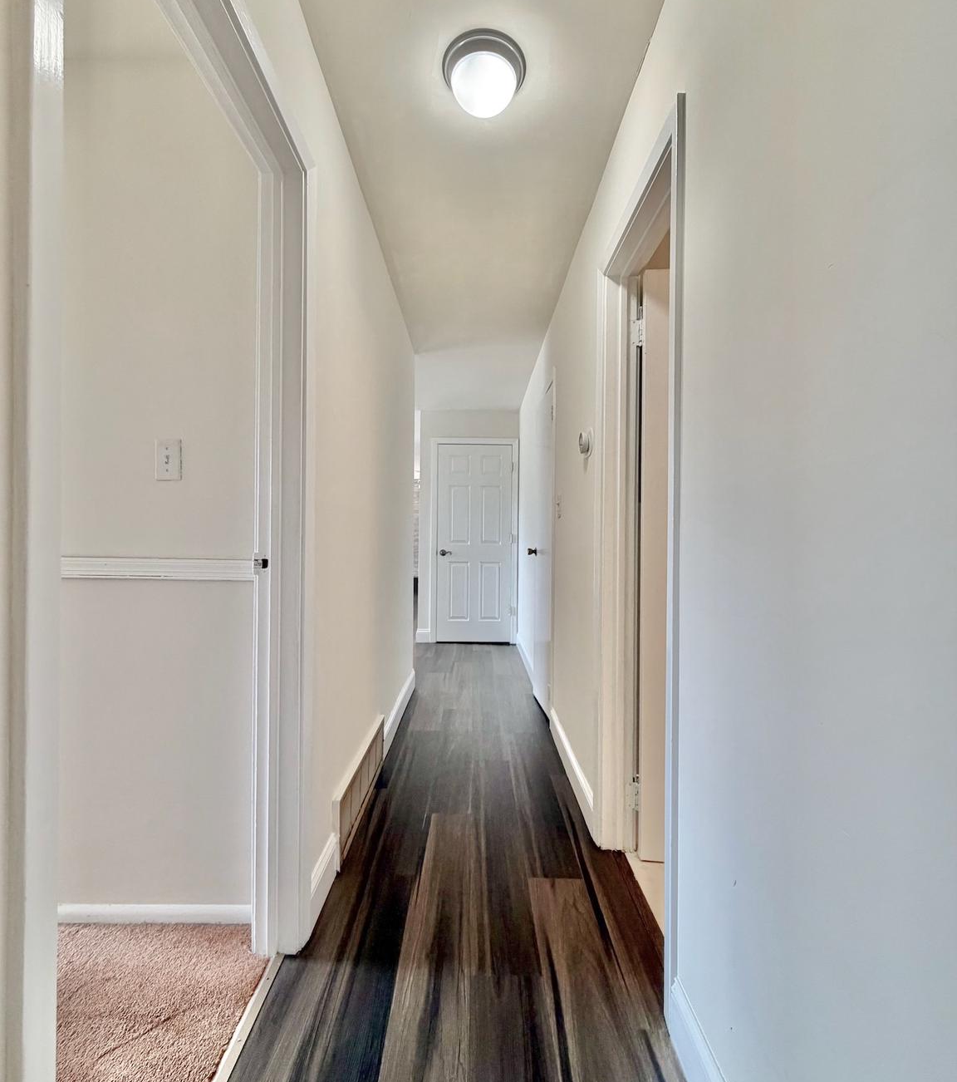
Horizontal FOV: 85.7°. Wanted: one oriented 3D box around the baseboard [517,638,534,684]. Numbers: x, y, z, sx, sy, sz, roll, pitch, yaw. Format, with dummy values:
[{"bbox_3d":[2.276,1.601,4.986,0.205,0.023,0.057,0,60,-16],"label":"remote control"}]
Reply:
[{"bbox_3d":[0.408,1.013,4.530,0.018,0.130,1.660,1,0,0],"label":"baseboard"}]

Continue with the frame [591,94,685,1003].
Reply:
[{"bbox_3d":[0.495,0.051,1.505,0.140,2.060,0.745,1,0,0],"label":"frame"}]

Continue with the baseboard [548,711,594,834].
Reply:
[{"bbox_3d":[0.420,1.018,2.425,0.018,0.130,1.090,1,0,0],"label":"baseboard"}]

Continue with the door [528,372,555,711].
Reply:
[{"bbox_3d":[0.428,0.060,3.325,0.040,2.000,0.530,1,0,-4],"label":"door"}]

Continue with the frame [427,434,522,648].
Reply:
[{"bbox_3d":[-0.040,0.007,5.390,0.915,2.130,0.120,1,0,0],"label":"frame"}]

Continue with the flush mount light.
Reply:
[{"bbox_3d":[0.018,-1.279,1.455,0.240,0.110,0.240,1,0,0],"label":"flush mount light"}]

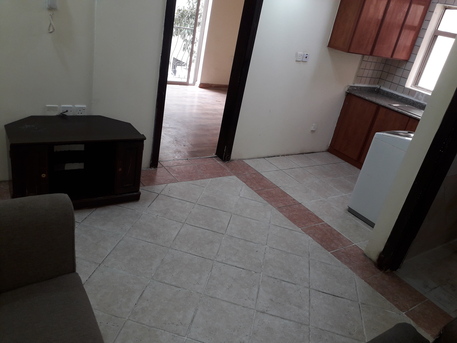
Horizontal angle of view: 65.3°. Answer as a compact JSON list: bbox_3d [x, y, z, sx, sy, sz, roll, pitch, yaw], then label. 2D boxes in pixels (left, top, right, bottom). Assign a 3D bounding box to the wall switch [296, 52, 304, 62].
[{"bbox_3d":[0.787,-1.272,3.952,0.086,0.086,0.030,-6,30,-34],"label":"wall switch"}]

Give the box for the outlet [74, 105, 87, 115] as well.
[{"bbox_3d":[-1.209,-0.495,2.918,0.086,0.086,0.025,-6,30,-34],"label":"outlet"}]

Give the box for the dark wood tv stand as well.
[{"bbox_3d":[-1.189,-0.084,2.775,0.905,0.565,0.500,-6,30,-34],"label":"dark wood tv stand"}]

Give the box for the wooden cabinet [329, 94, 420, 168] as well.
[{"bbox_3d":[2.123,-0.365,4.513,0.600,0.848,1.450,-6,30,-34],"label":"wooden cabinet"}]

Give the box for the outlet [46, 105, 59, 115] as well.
[{"bbox_3d":[-1.384,-0.477,2.800,0.086,0.086,0.025,-6,30,-34],"label":"outlet"}]

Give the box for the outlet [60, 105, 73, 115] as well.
[{"bbox_3d":[-1.292,-0.486,2.862,0.086,0.086,0.025,-6,30,-34],"label":"outlet"}]

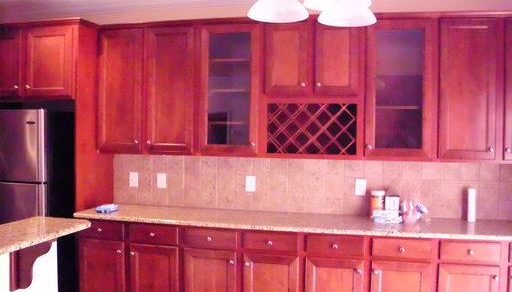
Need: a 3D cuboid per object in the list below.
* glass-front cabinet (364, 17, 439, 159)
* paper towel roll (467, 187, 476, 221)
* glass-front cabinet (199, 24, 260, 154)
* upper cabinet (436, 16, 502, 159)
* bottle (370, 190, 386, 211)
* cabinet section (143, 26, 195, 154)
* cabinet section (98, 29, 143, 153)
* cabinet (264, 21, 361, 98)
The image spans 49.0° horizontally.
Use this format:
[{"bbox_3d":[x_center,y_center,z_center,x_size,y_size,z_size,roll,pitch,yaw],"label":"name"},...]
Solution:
[{"bbox_3d":[1.103,-0.420,4.261,0.520,1.030,0.325,1,2,14],"label":"glass-front cabinet"},{"bbox_3d":[1.622,0.445,4.227,0.064,0.258,0.064,1,2,14],"label":"paper towel roll"},{"bbox_3d":[-0.174,-0.446,4.582,0.518,1.028,0.325,1,2,14],"label":"glass-front cabinet"},{"bbox_3d":[1.556,-0.409,4.148,0.442,1.025,0.325,1,2,14],"label":"upper cabinet"},{"bbox_3d":[0.949,0.441,4.355,0.100,0.196,0.100,1,2,14],"label":"bottle"},{"bbox_3d":[-0.669,-0.451,4.686,0.445,1.026,0.335,1,2,13],"label":"cabinet section"},{"bbox_3d":[-1.077,-0.456,4.779,0.393,1.023,0.335,1,2,13],"label":"cabinet section"},{"bbox_3d":[0.459,-0.656,4.417,0.745,0.587,0.325,1,2,14],"label":"cabinet"}]

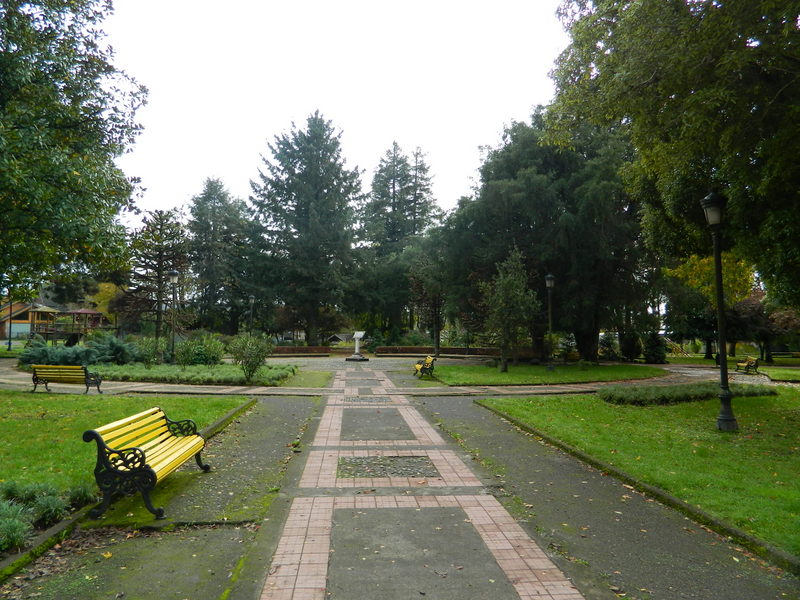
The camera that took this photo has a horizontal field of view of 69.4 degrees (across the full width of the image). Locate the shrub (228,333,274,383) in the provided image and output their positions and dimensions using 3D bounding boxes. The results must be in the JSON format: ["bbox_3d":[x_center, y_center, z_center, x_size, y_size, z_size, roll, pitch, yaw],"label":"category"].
[{"bbox_3d":[-5.082,2.012,19.709,1.550,1.600,1.500,0,-4,0],"label":"shrub"}]

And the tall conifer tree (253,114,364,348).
[{"bbox_3d":[-9.159,-6.721,56.805,10.600,23.600,10.600,0,-4,0],"label":"tall conifer tree"}]

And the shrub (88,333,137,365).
[{"bbox_3d":[-12.541,2.225,25.203,2.100,1.450,2.000,0,-4,0],"label":"shrub"}]

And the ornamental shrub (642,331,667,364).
[{"bbox_3d":[13.875,2.549,31.563,1.300,1.860,1.300,0,-4,0],"label":"ornamental shrub"}]

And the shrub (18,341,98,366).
[{"bbox_3d":[-15.662,2.466,26.542,3.600,1.250,2.200,0,-4,0],"label":"shrub"}]

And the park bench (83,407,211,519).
[{"bbox_3d":[-2.584,1.645,6.176,0.710,0.810,1.930,0,-4,-6],"label":"park bench"}]

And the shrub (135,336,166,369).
[{"bbox_3d":[-9.759,2.130,22.646,1.250,1.360,1.200,0,-4,0],"label":"shrub"}]

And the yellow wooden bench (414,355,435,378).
[{"bbox_3d":[1.052,2.813,24.139,0.730,0.775,1.830,1,-4,-5],"label":"yellow wooden bench"}]

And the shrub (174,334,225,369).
[{"bbox_3d":[-7.912,2.123,22.848,1.900,1.400,1.500,0,-4,0],"label":"shrub"}]

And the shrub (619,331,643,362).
[{"bbox_3d":[15.115,3.049,37.889,1.500,2.000,1.500,0,-4,0],"label":"shrub"}]

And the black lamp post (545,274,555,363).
[{"bbox_3d":[6.355,0.936,24.536,0.460,4.000,0.460,0,-4,0],"label":"black lamp post"}]

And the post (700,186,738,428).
[{"bbox_3d":[5.654,0.189,10.206,0.450,4.150,0.450,0,-4,0],"label":"post"}]

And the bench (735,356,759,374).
[{"bbox_3d":[17.907,3.307,29.729,0.730,0.775,1.830,-1,-4,16],"label":"bench"}]

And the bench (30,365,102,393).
[{"bbox_3d":[-9.222,2.204,16.004,1.830,0.775,0.730,-1,-4,15],"label":"bench"}]

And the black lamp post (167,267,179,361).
[{"bbox_3d":[-9.173,0.847,23.538,0.460,4.050,0.460,0,-4,0],"label":"black lamp post"}]

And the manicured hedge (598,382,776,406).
[{"bbox_3d":[7.883,2.479,15.526,5.900,0.320,1.750,2,-4,-28],"label":"manicured hedge"}]

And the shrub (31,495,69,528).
[{"bbox_3d":[-2.968,1.765,4.915,0.310,0.230,0.310,0,-4,0],"label":"shrub"}]

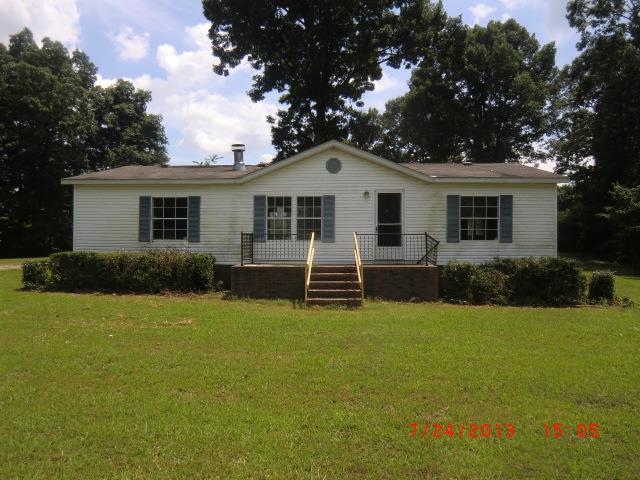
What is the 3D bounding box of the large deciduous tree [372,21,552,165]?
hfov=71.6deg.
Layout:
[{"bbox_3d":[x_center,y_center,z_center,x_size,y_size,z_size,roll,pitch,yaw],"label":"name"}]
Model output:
[{"bbox_3d":[10.901,-7.612,33.986,14.200,18.721,13.000,0,0,4],"label":"large deciduous tree"}]

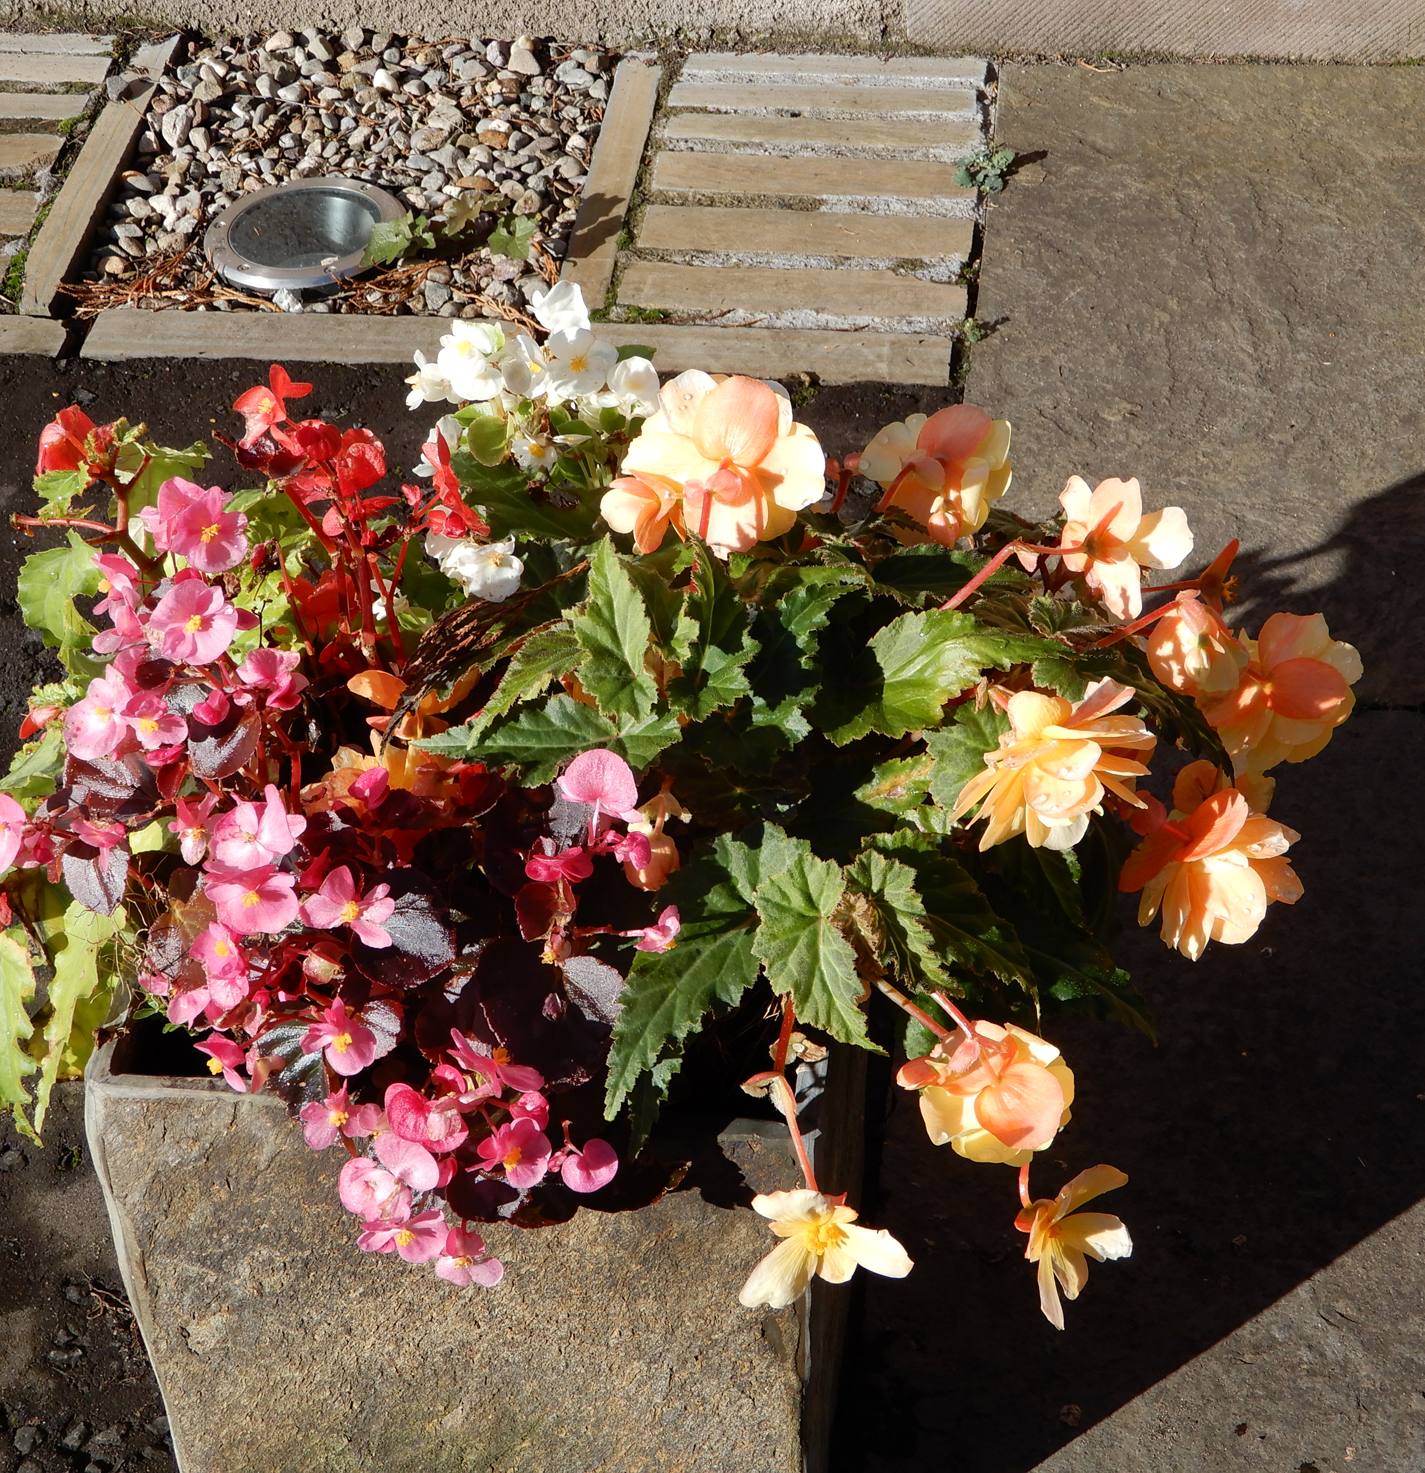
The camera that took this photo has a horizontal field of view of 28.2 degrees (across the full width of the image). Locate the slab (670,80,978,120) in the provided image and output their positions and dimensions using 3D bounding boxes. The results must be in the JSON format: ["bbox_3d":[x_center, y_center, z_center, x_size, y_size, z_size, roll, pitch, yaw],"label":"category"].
[{"bbox_3d":[0.104,-0.589,2.665,0.290,0.025,0.042,3,45,7],"label":"slab"}]

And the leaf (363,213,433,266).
[{"bbox_3d":[-0.277,-0.436,2.490,0.060,0.032,0.050,-10,46,-4],"label":"leaf"}]

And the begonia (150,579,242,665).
[{"bbox_3d":[-0.223,-0.050,1.219,0.038,0.021,0.037,0,83,-6],"label":"begonia"}]

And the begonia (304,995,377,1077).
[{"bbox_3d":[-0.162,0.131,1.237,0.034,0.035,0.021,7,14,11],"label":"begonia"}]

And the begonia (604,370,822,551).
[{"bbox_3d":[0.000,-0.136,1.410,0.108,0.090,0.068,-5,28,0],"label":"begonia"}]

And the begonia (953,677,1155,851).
[{"bbox_3d":[0.143,0.012,1.192,0.083,0.072,0.055,0,20,-19],"label":"begonia"}]

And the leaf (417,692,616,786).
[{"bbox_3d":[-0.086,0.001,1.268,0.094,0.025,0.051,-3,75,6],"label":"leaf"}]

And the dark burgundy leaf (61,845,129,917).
[{"bbox_3d":[-0.264,0.060,1.212,0.028,0.010,0.034,-6,86,11],"label":"dark burgundy leaf"}]

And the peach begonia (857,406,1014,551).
[{"bbox_3d":[0.102,-0.118,1.288,0.071,0.067,0.048,0,21,9],"label":"peach begonia"}]

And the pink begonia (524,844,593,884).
[{"bbox_3d":[-0.064,0.053,1.185,0.028,0.022,0.024,0,34,0],"label":"pink begonia"}]

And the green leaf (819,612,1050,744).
[{"bbox_3d":[0.103,-0.027,1.288,0.106,0.032,0.071,9,74,9],"label":"green leaf"}]

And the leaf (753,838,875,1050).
[{"bbox_3d":[0.045,0.090,1.207,0.054,0.025,0.094,-21,90,8],"label":"leaf"}]

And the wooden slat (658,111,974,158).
[{"bbox_3d":[0.102,-0.543,2.612,0.285,0.035,0.041,4,46,6],"label":"wooden slat"}]

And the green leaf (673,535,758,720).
[{"bbox_3d":[0.001,-0.050,1.298,0.044,0.088,0.030,0,5,8],"label":"green leaf"}]

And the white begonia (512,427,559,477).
[{"bbox_3d":[-0.092,-0.148,1.480,0.026,0.025,0.014,-8,14,-3],"label":"white begonia"}]

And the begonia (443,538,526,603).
[{"bbox_3d":[-0.102,-0.075,1.267,0.036,0.022,0.030,0,69,-6],"label":"begonia"}]

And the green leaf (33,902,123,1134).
[{"bbox_3d":[-0.293,0.130,1.310,0.038,0.118,0.025,21,17,-10],"label":"green leaf"}]

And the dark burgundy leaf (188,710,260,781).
[{"bbox_3d":[-0.217,0.004,1.261,0.032,0.013,0.034,13,63,17],"label":"dark burgundy leaf"}]

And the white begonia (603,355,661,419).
[{"bbox_3d":[-0.038,-0.168,1.369,0.028,0.030,0.021,3,31,7],"label":"white begonia"}]

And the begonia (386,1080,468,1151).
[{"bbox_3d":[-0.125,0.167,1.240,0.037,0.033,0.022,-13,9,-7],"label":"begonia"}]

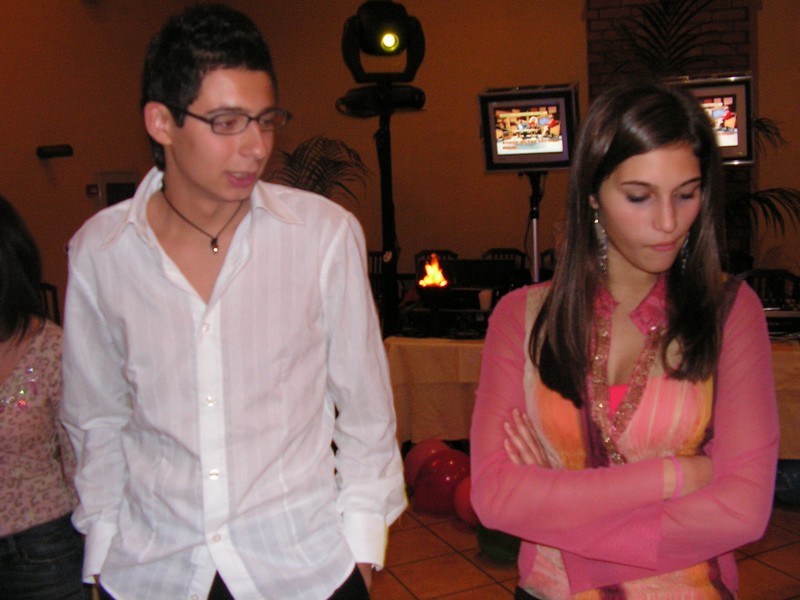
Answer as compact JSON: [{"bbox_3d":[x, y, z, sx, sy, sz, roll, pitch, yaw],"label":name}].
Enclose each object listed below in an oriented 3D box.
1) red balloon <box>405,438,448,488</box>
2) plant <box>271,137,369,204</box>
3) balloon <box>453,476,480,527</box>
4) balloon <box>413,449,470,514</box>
[{"bbox_3d":[0.163,0.841,4.178,0.281,0.292,0.281,-3,7,0],"label":"red balloon"},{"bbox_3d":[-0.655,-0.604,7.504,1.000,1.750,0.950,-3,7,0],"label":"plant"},{"bbox_3d":[0.367,0.906,3.750,0.234,0.244,0.234,-3,7,0],"label":"balloon"},{"bbox_3d":[0.226,0.858,3.955,0.295,0.307,0.295,-3,7,0],"label":"balloon"}]

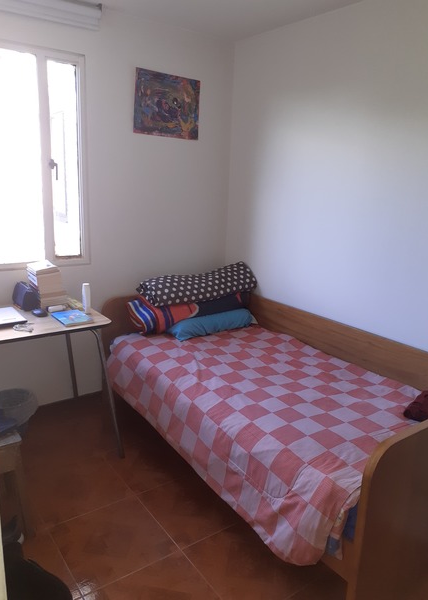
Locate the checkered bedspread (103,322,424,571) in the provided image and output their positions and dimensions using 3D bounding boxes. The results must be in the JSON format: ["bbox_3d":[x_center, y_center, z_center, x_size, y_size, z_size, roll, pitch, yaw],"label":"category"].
[{"bbox_3d":[0.257,0.536,2.498,0.997,0.357,1.864,-8,18,-34],"label":"checkered bedspread"}]

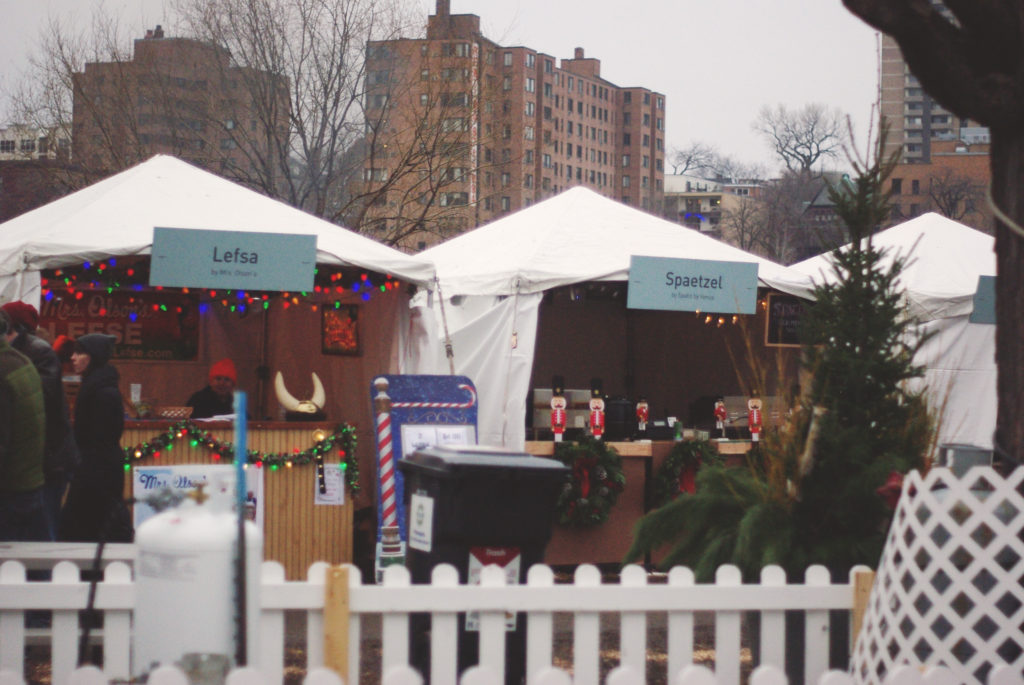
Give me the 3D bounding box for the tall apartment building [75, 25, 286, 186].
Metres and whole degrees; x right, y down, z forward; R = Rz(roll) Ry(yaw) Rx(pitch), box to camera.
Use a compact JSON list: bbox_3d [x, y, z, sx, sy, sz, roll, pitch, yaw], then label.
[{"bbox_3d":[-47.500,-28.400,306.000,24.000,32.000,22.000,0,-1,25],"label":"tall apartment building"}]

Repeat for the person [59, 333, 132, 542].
[{"bbox_3d":[-2.690,0.785,13.800,0.440,1.700,0.500,1,0,0],"label":"person"}]

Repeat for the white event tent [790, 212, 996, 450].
[{"bbox_3d":[3.920,0.320,19.900,3.100,3.080,3.100,1,-1,-28],"label":"white event tent"}]

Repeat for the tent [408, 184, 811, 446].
[{"bbox_3d":[0.570,0.200,18.000,3.100,3.050,3.100,1,-1,-28],"label":"tent"}]

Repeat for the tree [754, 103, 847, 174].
[{"bbox_3d":[37.800,-25.000,280.000,12.000,13.000,12.000,1,0,0],"label":"tree"}]

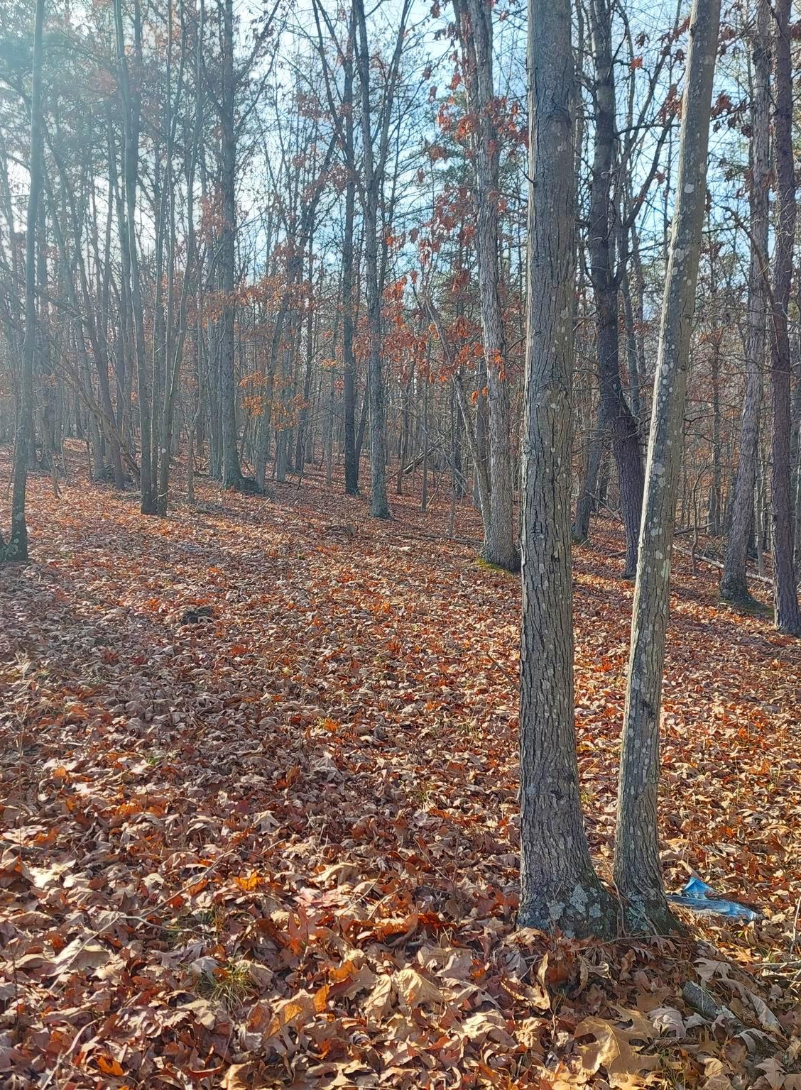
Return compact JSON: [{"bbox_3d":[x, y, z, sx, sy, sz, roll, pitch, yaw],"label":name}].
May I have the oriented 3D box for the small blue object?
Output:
[{"bbox_3d":[1.180,1.336,3.800,0.340,0.070,0.160,4,2,18],"label":"small blue object"}]

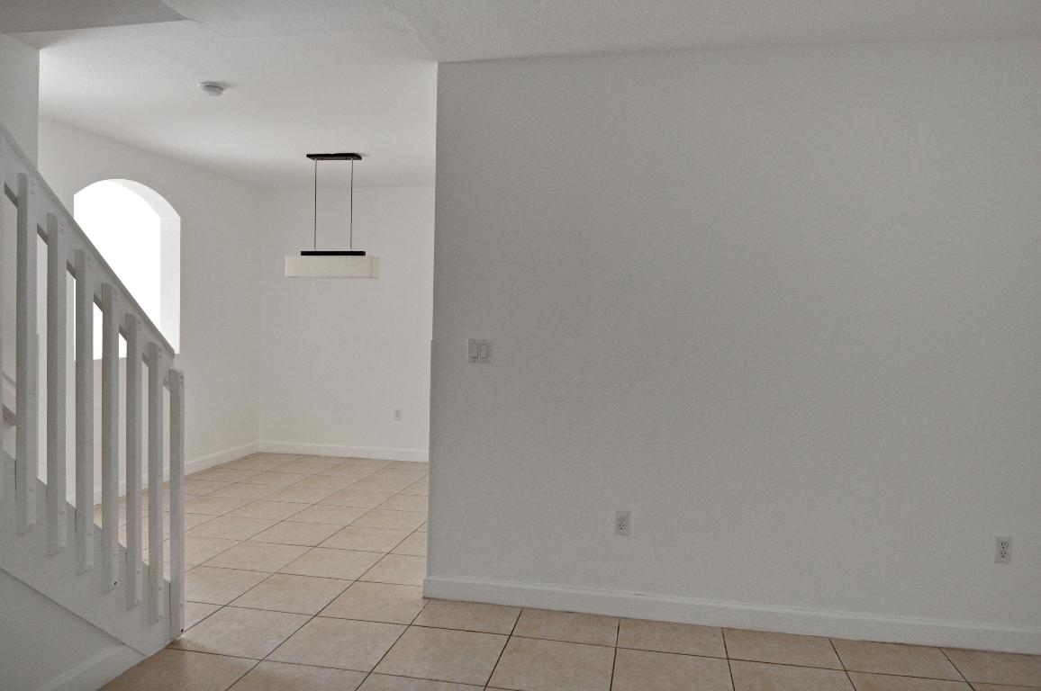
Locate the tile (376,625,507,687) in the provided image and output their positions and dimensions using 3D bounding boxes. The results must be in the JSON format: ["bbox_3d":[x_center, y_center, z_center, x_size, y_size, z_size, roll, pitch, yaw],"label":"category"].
[{"bbox_3d":[-0.307,1.275,2.849,0.454,0.013,0.454,2,1,10],"label":"tile"}]

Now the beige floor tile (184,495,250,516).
[{"bbox_3d":[-2.223,1.163,4.990,0.455,0.012,0.446,2,2,11],"label":"beige floor tile"}]

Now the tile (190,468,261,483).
[{"bbox_3d":[-2.530,1.146,6.024,0.454,0.013,0.454,2,1,10],"label":"tile"}]

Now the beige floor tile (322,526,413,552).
[{"bbox_3d":[-0.971,1.221,4.363,0.456,0.012,0.456,2,1,10],"label":"beige floor tile"}]

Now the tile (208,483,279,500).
[{"bbox_3d":[-2.159,1.168,5.495,0.454,0.013,0.454,2,1,10],"label":"tile"}]

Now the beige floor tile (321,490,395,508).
[{"bbox_3d":[-1.258,1.189,5.331,0.453,0.010,0.453,2,1,10],"label":"beige floor tile"}]

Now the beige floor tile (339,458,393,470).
[{"bbox_3d":[-1.473,1.159,6.755,0.454,0.013,0.431,2,1,10],"label":"beige floor tile"}]

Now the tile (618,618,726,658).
[{"bbox_3d":[0.660,1.296,3.069,0.454,0.013,0.308,2,1,10],"label":"tile"}]

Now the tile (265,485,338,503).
[{"bbox_3d":[-1.708,1.175,5.410,0.453,0.010,0.453,2,1,10],"label":"tile"}]

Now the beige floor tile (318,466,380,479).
[{"bbox_3d":[-1.550,1.158,6.331,0.456,0.012,0.456,2,1,10],"label":"beige floor tile"}]

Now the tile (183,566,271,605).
[{"bbox_3d":[-1.577,1.225,3.537,0.454,0.013,0.454,2,1,10],"label":"tile"}]

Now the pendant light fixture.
[{"bbox_3d":[-1.492,-1.027,5.526,0.715,0.946,0.190,2,1,10],"label":"pendant light fixture"}]

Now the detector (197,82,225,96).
[{"bbox_3d":[-1.725,-1.428,3.871,0.147,0.045,0.147,2,1,10],"label":"detector"}]

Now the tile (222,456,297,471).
[{"bbox_3d":[-2.453,1.131,6.493,0.456,0.012,0.456,2,1,10],"label":"tile"}]

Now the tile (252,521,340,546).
[{"bbox_3d":[-1.423,1.208,4.444,0.456,0.012,0.456,2,1,10],"label":"tile"}]

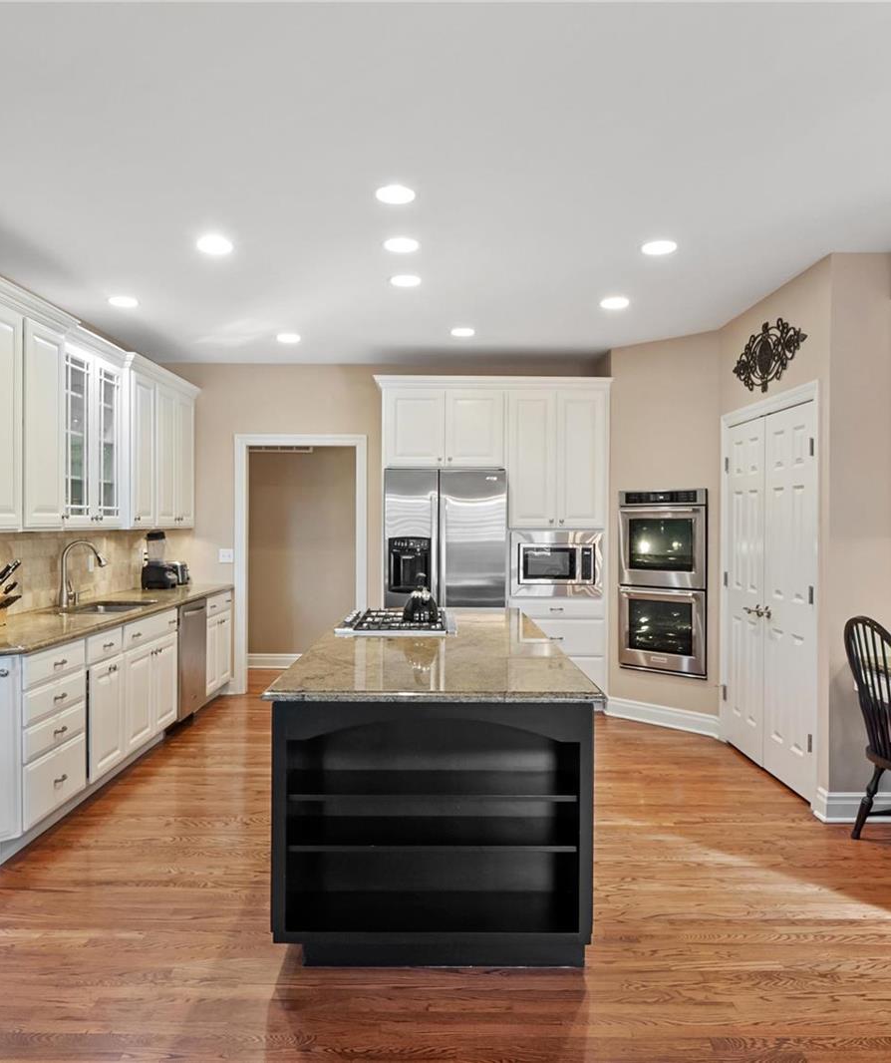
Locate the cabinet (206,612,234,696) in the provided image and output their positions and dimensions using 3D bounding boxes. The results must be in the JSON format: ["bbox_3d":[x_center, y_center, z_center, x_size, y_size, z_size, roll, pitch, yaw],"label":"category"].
[{"bbox_3d":[-2.022,0.950,6.333,0.480,0.590,0.690,0,0,-1],"label":"cabinet"}]

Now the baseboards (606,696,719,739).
[{"bbox_3d":[1.530,1.321,5.697,0.020,0.133,0.940,0,0,-42],"label":"baseboards"}]

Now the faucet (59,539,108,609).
[{"bbox_3d":[-2.105,0.245,4.682,0.285,0.405,0.110,0,0,-1],"label":"faucet"}]

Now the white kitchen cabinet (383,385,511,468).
[{"bbox_3d":[-0.012,-0.785,6.266,0.960,0.625,0.640,0,0,-1],"label":"white kitchen cabinet"}]

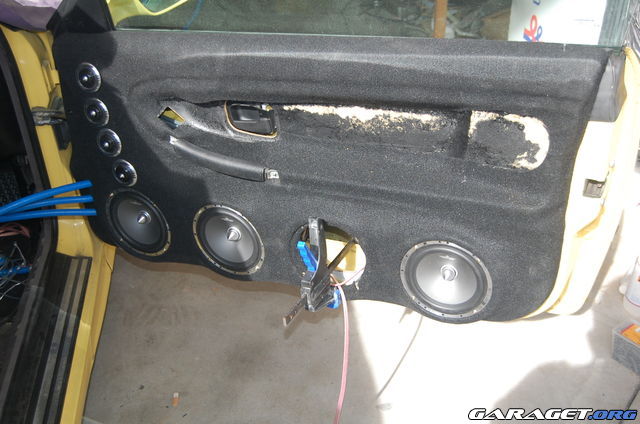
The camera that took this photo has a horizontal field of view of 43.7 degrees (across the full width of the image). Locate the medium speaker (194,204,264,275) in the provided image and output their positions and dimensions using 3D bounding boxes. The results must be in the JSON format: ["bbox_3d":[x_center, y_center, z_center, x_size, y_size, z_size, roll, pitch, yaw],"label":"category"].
[{"bbox_3d":[-0.173,0.046,1.622,0.170,0.170,0.060,13,38,24],"label":"medium speaker"}]

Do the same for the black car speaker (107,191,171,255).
[{"bbox_3d":[-0.379,0.013,1.726,0.170,0.170,0.060,13,38,24],"label":"black car speaker"}]

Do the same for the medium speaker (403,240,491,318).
[{"bbox_3d":[0.231,0.108,1.416,0.170,0.170,0.060,13,38,24],"label":"medium speaker"}]

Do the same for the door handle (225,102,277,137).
[{"bbox_3d":[-0.121,-0.168,1.423,0.105,0.065,0.030,12,38,25],"label":"door handle"}]

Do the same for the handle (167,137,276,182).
[{"bbox_3d":[-0.177,-0.098,1.469,0.230,0.050,0.045,19,40,19],"label":"handle"}]

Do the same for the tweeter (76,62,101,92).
[{"bbox_3d":[-0.442,-0.262,1.543,0.059,0.059,0.025,13,38,24],"label":"tweeter"}]

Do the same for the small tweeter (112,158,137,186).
[{"bbox_3d":[-0.398,-0.083,1.648,0.059,0.059,0.025,13,38,24],"label":"small tweeter"}]

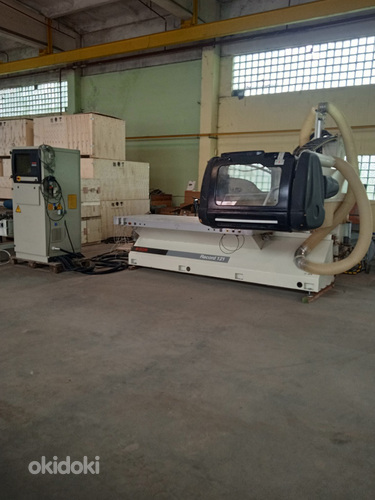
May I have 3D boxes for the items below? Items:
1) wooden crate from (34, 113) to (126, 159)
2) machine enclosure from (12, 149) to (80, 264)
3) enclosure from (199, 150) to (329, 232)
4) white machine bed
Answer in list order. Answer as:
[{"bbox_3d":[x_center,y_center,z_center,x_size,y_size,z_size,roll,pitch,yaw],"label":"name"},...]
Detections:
[{"bbox_3d":[-2.747,-2.821,10.399,1.953,0.970,1.288,6,10,29],"label":"wooden crate"},{"bbox_3d":[-2.424,-0.773,6.970,0.852,1.828,0.782,6,10,29],"label":"machine enclosure"},{"bbox_3d":[1.032,-0.798,5.505,1.371,0.976,1.136,6,10,29],"label":"enclosure"},{"bbox_3d":[0.508,-0.052,6.556,3.426,0.852,1.108,6,10,29],"label":"white machine bed"}]

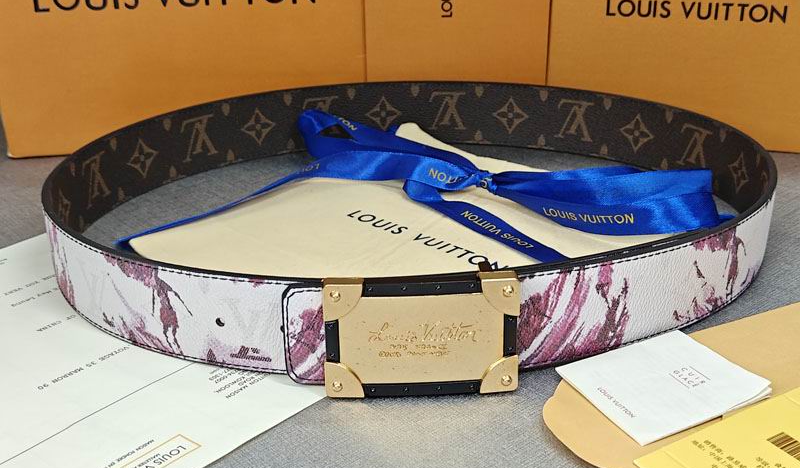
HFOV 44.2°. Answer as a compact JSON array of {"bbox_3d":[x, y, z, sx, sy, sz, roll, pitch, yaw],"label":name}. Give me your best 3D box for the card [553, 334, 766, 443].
[{"bbox_3d":[0.099,0.056,0.372,0.063,0.005,0.051,-13,28,-26],"label":"card"}]

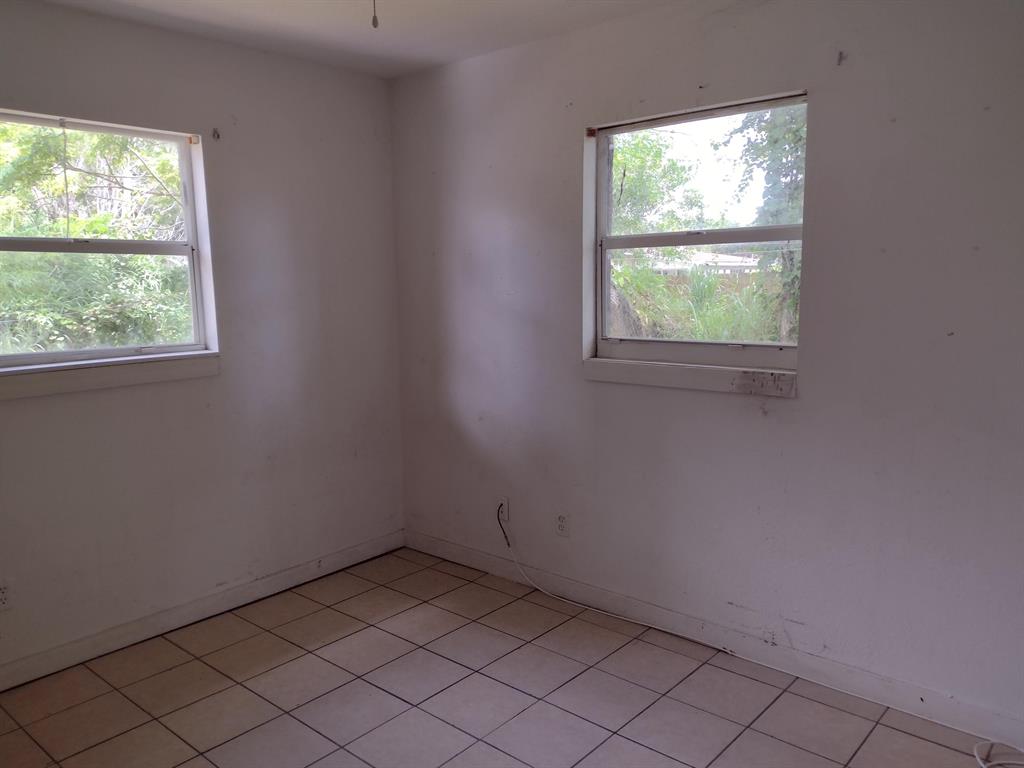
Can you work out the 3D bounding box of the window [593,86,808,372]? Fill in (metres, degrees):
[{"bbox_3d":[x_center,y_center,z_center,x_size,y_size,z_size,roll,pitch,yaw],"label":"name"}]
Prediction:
[{"bbox_3d":[0.726,-0.553,3.119,0.921,0.959,0.080,6,11,41],"label":"window"}]

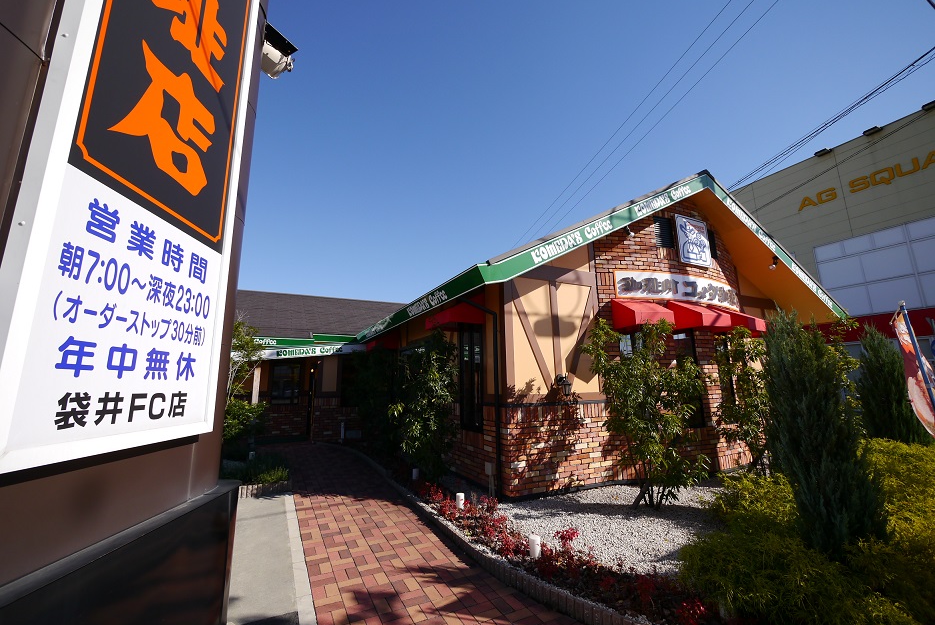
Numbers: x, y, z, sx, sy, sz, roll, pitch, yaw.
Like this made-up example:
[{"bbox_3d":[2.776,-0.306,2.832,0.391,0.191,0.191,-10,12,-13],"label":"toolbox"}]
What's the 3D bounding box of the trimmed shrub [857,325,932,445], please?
[{"bbox_3d":[5.373,1.252,4.799,0.560,2.233,0.560,9,-14,-42],"label":"trimmed shrub"}]

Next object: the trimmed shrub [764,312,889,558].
[{"bbox_3d":[3.095,1.026,3.344,0.620,2.205,0.620,-10,-14,41],"label":"trimmed shrub"}]

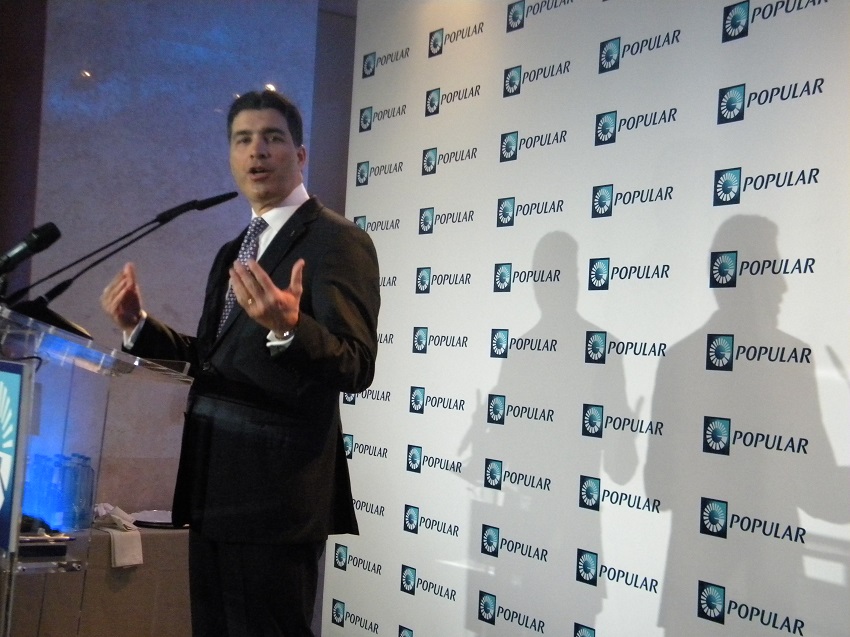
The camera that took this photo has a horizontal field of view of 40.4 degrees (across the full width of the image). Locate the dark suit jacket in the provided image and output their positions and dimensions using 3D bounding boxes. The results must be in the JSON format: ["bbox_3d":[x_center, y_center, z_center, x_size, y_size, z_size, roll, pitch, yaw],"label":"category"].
[{"bbox_3d":[-0.379,0.102,2.500,0.360,0.760,0.540,4,-2,-42],"label":"dark suit jacket"}]

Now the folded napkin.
[{"bbox_3d":[-1.099,0.768,4.120,0.140,0.200,0.190,4,-2,-33],"label":"folded napkin"}]

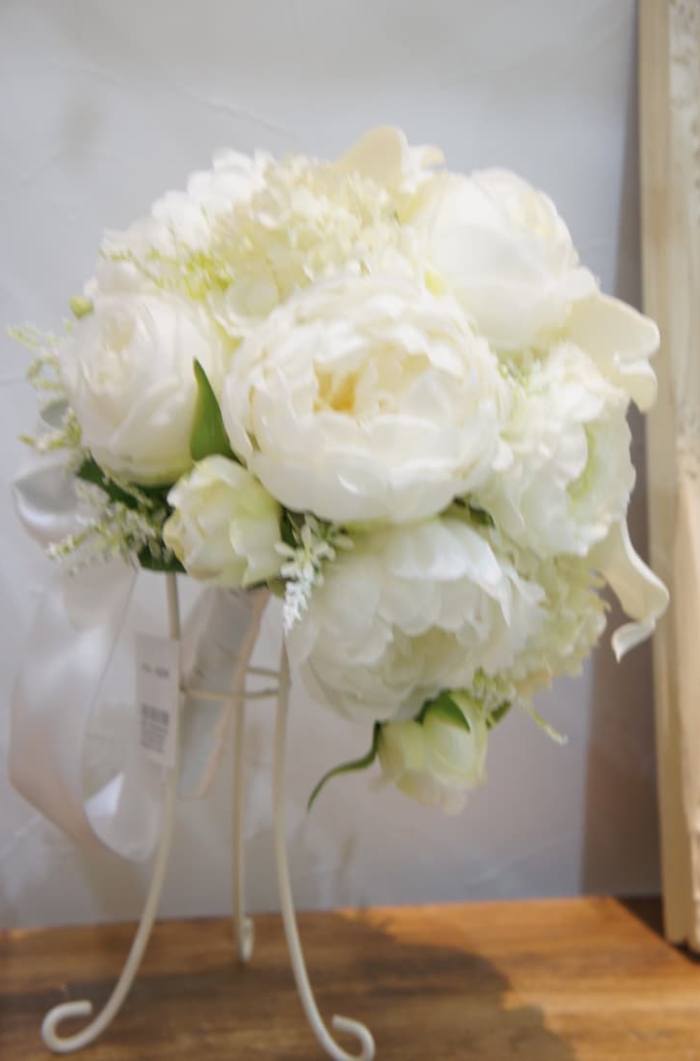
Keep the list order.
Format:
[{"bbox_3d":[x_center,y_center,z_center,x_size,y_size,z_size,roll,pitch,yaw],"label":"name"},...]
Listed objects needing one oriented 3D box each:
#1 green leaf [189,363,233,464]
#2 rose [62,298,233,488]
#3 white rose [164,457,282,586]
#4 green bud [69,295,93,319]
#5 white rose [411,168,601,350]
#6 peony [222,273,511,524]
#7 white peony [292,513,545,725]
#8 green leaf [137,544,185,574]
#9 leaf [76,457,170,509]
[{"bbox_3d":[-0.059,-0.050,0.652,0.019,0.048,0.012,-17,-11,15],"label":"green leaf"},{"bbox_3d":[-0.092,-0.063,0.672,0.077,0.080,0.073,4,-18,34],"label":"rose"},{"bbox_3d":[-0.054,-0.004,0.642,0.051,0.055,0.053,3,2,0],"label":"white rose"},{"bbox_3d":[-0.125,-0.104,0.700,0.011,0.011,0.010,3,-5,24],"label":"green bud"},{"bbox_3d":[0.071,-0.124,0.690,0.084,0.083,0.078,-5,-26,-40],"label":"white rose"},{"bbox_3d":[0.007,-0.056,0.635,0.121,0.106,0.085,1,-14,10],"label":"peony"},{"bbox_3d":[0.028,0.037,0.642,0.110,0.090,0.085,-1,18,-9],"label":"white peony"},{"bbox_3d":[-0.084,0.012,0.675,0.026,0.017,0.010,1,-17,6],"label":"green leaf"},{"bbox_3d":[-0.103,-0.021,0.685,0.046,0.016,0.014,25,-19,16],"label":"leaf"}]

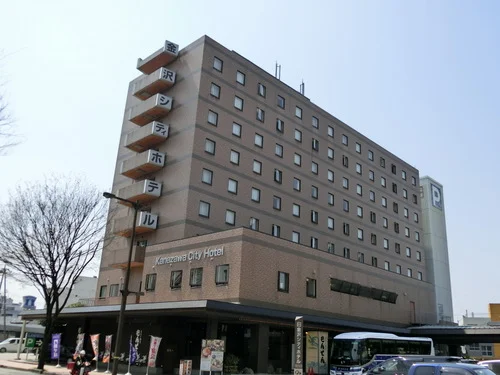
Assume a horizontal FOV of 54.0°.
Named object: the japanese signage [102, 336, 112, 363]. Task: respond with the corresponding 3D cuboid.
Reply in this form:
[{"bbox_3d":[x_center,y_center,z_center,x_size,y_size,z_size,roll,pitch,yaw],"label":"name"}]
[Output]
[{"bbox_3d":[-10.088,11.409,34.694,0.600,1.850,0.080,13,-21,-26],"label":"japanese signage"}]

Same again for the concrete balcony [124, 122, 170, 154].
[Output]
[{"bbox_3d":[-10.198,-4.981,48.230,4.751,1.346,1.661,-15,-26,42],"label":"concrete balcony"}]

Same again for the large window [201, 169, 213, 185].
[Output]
[{"bbox_3d":[-3.800,-0.945,43.903,0.150,1.317,1.183,-15,-26,42],"label":"large window"}]

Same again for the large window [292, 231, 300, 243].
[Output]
[{"bbox_3d":[4.828,5.279,51.309,0.150,1.263,1.156,-15,-25,42],"label":"large window"}]

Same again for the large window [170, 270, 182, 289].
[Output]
[{"bbox_3d":[-5.473,6.821,36.510,1.300,1.320,0.200,-15,-26,42],"label":"large window"}]

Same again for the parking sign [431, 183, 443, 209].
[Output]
[{"bbox_3d":[31.716,1.590,83.383,0.250,3.848,4.070,-15,-25,42],"label":"parking sign"}]

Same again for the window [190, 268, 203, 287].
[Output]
[{"bbox_3d":[-3.902,6.495,35.620,1.347,1.283,0.150,-15,-26,42],"label":"window"}]

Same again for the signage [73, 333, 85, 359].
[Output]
[{"bbox_3d":[-13.068,12.136,37.485,0.600,1.850,0.080,14,-22,-28],"label":"signage"}]

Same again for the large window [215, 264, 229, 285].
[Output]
[{"bbox_3d":[-1.856,5.797,32.749,1.237,1.331,0.150,-15,-25,42],"label":"large window"}]

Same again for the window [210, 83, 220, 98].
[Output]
[{"bbox_3d":[-3.153,-8.838,44.984,0.150,1.250,1.160,-14,-25,42],"label":"window"}]

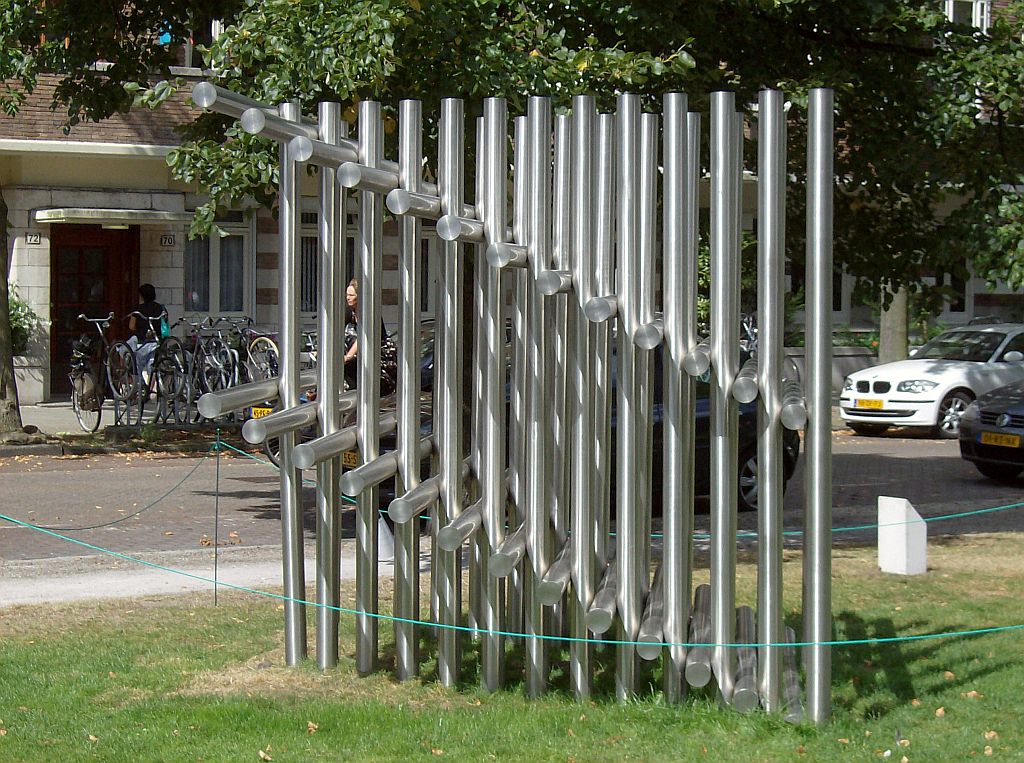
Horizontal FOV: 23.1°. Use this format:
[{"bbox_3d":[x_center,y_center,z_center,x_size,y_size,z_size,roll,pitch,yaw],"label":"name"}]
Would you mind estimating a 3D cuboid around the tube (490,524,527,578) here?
[{"bbox_3d":[0.074,0.675,11.312,0.100,0.100,2.500,0,3,5],"label":"tube"}]

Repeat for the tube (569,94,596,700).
[{"bbox_3d":[0.298,0.073,10.520,0.102,2.530,0.102,0,2,5],"label":"tube"}]

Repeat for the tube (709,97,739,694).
[{"bbox_3d":[0.876,0.084,10.421,0.100,2.570,0.100,0,3,5],"label":"tube"}]

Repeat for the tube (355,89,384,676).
[{"bbox_3d":[-0.631,0.038,11.040,0.102,2.530,0.102,0,2,5],"label":"tube"}]

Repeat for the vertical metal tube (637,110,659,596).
[{"bbox_3d":[0.657,0.001,12.166,0.102,2.615,0.102,1,3,5],"label":"vertical metal tube"}]

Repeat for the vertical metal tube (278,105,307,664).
[{"bbox_3d":[-1.127,0.028,12.935,0.114,2.922,0.114,0,3,0],"label":"vertical metal tube"}]

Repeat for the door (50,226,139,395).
[{"bbox_3d":[-5.777,-0.988,34.630,1.296,2.413,0.120,-1,3,-32],"label":"door"}]

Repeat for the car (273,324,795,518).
[{"bbox_3d":[0.413,0.335,21.171,4.200,1.460,1.730,-1,3,-36],"label":"car"}]

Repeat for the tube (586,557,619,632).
[{"bbox_3d":[0.463,0.901,11.343,0.102,0.102,2.500,0,3,5],"label":"tube"}]

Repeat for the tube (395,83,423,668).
[{"bbox_3d":[-0.472,0.041,11.449,0.102,2.664,0.102,1,3,5],"label":"tube"}]

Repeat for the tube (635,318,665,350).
[{"bbox_3d":[0.654,-0.241,11.209,0.100,0.100,2.500,0,3,5],"label":"tube"}]

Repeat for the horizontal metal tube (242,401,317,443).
[{"bbox_3d":[-1.036,0.168,13.012,0.114,0.114,2.915,1,3,6],"label":"horizontal metal tube"}]

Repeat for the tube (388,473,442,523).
[{"bbox_3d":[-0.330,0.457,11.338,0.100,0.100,2.500,0,3,5],"label":"tube"}]

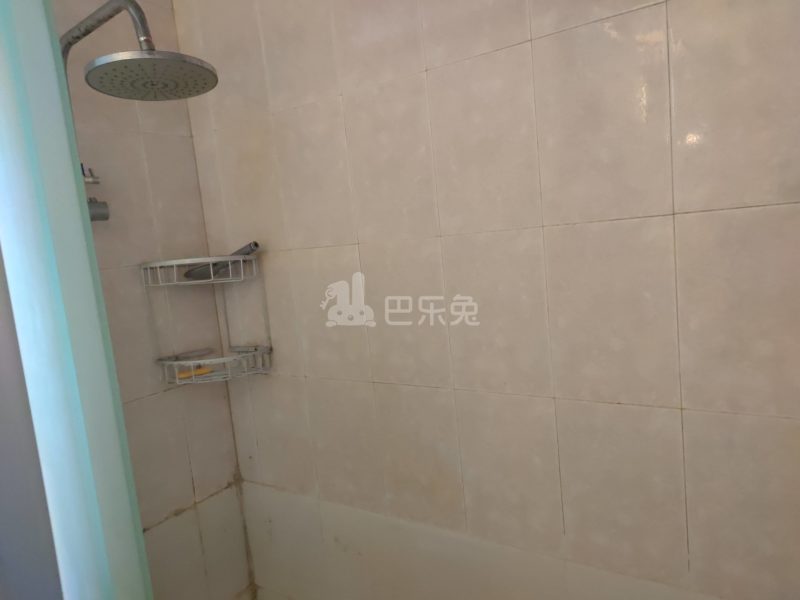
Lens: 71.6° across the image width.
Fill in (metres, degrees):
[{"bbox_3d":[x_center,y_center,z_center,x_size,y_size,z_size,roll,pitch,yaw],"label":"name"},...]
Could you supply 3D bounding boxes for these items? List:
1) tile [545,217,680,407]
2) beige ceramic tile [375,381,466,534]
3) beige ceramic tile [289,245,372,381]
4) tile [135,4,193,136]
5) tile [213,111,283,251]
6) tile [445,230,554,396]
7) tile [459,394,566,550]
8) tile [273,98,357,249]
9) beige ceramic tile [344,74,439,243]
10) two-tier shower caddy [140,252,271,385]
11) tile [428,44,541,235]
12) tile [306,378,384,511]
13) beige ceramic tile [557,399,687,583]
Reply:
[{"bbox_3d":[0.345,0.022,0.907,0.200,0.300,0.010,-1,8,34],"label":"tile"},{"bbox_3d":[0.041,0.326,1.167,0.200,0.300,0.010,-1,8,34],"label":"beige ceramic tile"},{"bbox_3d":[-0.155,0.031,1.253,0.202,0.304,0.010,-1,8,34],"label":"beige ceramic tile"},{"bbox_3d":[-0.584,-0.551,1.335,0.010,0.304,0.142,-1,8,34],"label":"tile"},{"bbox_3d":[-0.350,-0.264,1.321,0.200,0.300,0.010,-1,8,34],"label":"tile"},{"bbox_3d":[0.181,0.025,1.028,0.202,0.304,0.010,-1,8,34],"label":"tile"},{"bbox_3d":[0.209,0.323,1.055,0.200,0.300,0.010,-1,8,34],"label":"tile"},{"bbox_3d":[-0.183,-0.267,1.205,0.200,0.300,0.010,-1,8,34],"label":"tile"},{"bbox_3d":[-0.018,-0.270,1.096,0.200,0.300,0.010,-1,8,34],"label":"beige ceramic tile"},{"bbox_3d":[-0.460,0.048,1.360,0.264,0.300,0.180,-7,7,-11],"label":"two-tier shower caddy"},{"bbox_3d":[0.149,-0.273,0.982,0.200,0.300,0.010,-1,8,34],"label":"tile"},{"bbox_3d":[-0.126,0.329,1.279,0.200,0.300,0.010,-1,8,34],"label":"tile"},{"bbox_3d":[0.374,0.320,0.941,0.200,0.300,0.010,-1,8,34],"label":"beige ceramic tile"}]

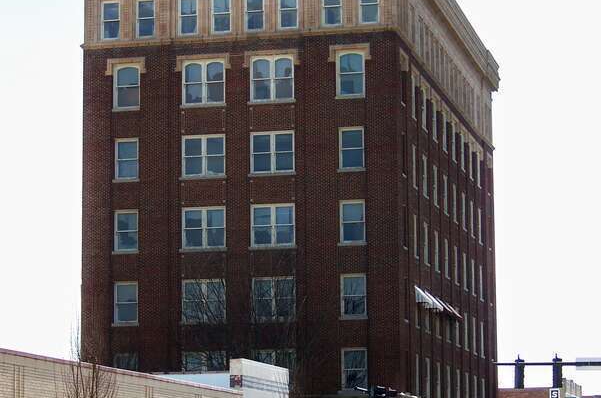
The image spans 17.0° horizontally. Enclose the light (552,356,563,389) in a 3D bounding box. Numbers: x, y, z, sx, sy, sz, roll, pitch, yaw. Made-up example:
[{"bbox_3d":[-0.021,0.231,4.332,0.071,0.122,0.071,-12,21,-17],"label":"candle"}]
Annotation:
[{"bbox_3d":[9.333,6.332,73.000,0.360,1.100,0.380,-2,-8,13],"label":"light"}]

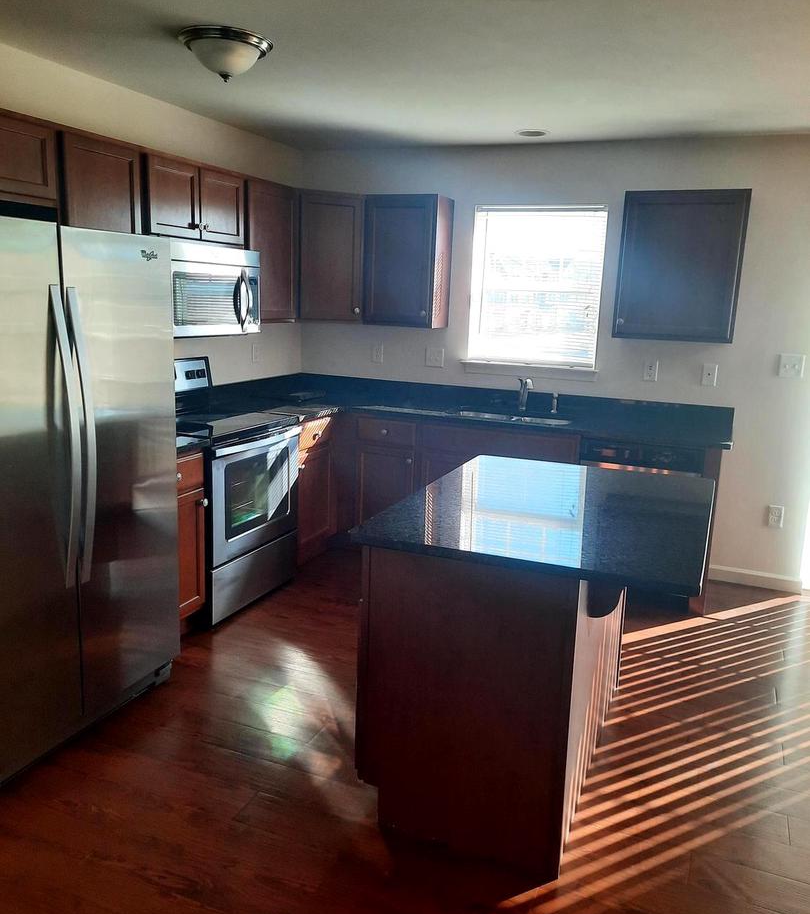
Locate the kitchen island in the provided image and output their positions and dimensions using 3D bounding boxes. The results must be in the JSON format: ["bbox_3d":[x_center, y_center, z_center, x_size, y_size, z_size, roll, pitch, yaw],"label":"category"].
[{"bbox_3d":[0.504,0.600,2.713,0.936,0.911,1.267,7,13,22],"label":"kitchen island"}]

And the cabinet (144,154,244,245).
[{"bbox_3d":[-1.104,-1.219,3.767,0.322,0.355,0.758,7,13,21],"label":"cabinet"}]

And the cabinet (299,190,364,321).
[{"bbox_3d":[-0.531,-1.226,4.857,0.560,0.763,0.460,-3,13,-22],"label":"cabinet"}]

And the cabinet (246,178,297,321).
[{"bbox_3d":[-0.877,-1.145,4.414,0.320,0.763,0.504,7,13,22],"label":"cabinet"}]

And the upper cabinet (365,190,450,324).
[{"bbox_3d":[0.017,-1.189,4.781,0.458,0.757,0.318,7,13,21],"label":"upper cabinet"}]

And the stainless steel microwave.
[{"bbox_3d":[-1.086,-0.827,3.860,0.410,0.420,0.757,7,13,22],"label":"stainless steel microwave"}]

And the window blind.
[{"bbox_3d":[0.792,-1.024,4.712,0.787,0.931,0.090,7,13,22],"label":"window blind"}]

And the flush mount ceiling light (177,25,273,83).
[{"bbox_3d":[-0.663,-1.467,2.896,0.345,0.140,0.345,2,12,0],"label":"flush mount ceiling light"}]

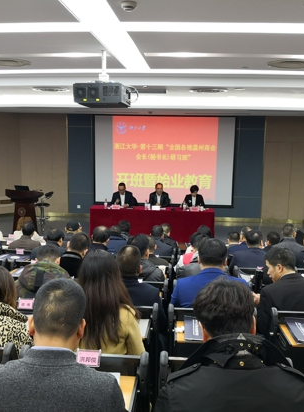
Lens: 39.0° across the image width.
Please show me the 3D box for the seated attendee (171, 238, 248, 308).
[{"bbox_3d":[0.349,0.792,2.997,0.520,1.240,0.750,1,9,3],"label":"seated attendee"}]

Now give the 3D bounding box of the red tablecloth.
[{"bbox_3d":[0.025,0.430,9.985,2.780,0.740,0.600,1,9,3],"label":"red tablecloth"}]

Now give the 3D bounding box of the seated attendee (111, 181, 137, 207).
[{"bbox_3d":[-0.664,0.143,9.505,0.520,1.270,0.750,2,9,5],"label":"seated attendee"}]

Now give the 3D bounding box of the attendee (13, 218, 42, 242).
[{"bbox_3d":[-1.909,0.752,6.892,0.460,1.230,0.780,2,10,10],"label":"attendee"}]

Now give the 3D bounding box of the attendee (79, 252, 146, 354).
[{"bbox_3d":[-0.224,0.816,2.319,0.480,1.270,0.780,1,10,4],"label":"attendee"}]

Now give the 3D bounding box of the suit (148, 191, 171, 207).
[{"bbox_3d":[0.169,-0.016,9.969,0.500,0.640,0.400,1,10,4],"label":"suit"}]

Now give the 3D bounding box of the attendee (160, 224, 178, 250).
[{"bbox_3d":[0.223,0.824,6.638,0.500,1.210,0.800,1,10,4],"label":"attendee"}]

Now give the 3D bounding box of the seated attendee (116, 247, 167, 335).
[{"bbox_3d":[-0.137,0.827,3.025,0.500,1.220,0.750,2,9,5],"label":"seated attendee"}]

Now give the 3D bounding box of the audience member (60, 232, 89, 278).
[{"bbox_3d":[-0.646,0.815,4.100,0.500,1.230,0.800,2,10,6],"label":"audience member"}]

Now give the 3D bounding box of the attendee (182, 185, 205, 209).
[{"bbox_3d":[0.926,0.180,9.502,0.500,1.240,0.750,2,9,5],"label":"attendee"}]

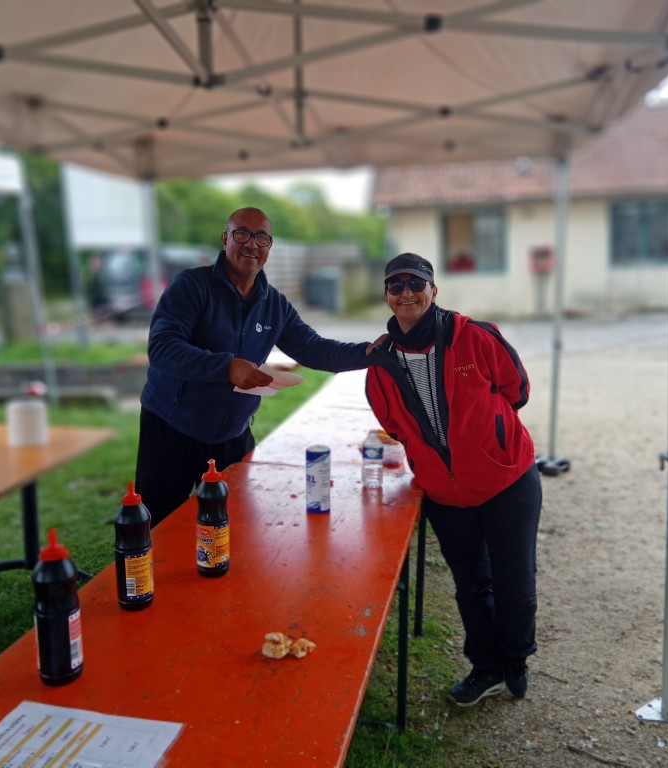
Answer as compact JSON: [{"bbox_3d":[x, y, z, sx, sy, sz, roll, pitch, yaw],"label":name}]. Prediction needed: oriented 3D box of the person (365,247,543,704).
[{"bbox_3d":[0.420,0.309,2.865,0.600,1.510,0.480,3,10,23],"label":"person"}]

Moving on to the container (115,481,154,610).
[{"bbox_3d":[-0.440,0.346,1.791,0.078,0.277,0.078,1,9,12],"label":"container"}]

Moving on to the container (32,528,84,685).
[{"bbox_3d":[-0.499,0.398,1.477,0.080,0.277,0.080,2,10,17],"label":"container"}]

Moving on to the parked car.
[{"bbox_3d":[-4.262,-2.443,20.000,1.780,1.640,4.200,-1,9,3],"label":"parked car"}]

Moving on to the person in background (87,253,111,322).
[{"bbox_3d":[-5.356,-2.202,18.800,0.500,1.620,0.380,-2,9,-6],"label":"person in background"}]

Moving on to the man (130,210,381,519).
[{"bbox_3d":[-0.295,0.197,3.070,0.800,1.710,0.620,-6,10,-25],"label":"man"}]

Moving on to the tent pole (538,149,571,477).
[{"bbox_3d":[1.516,-0.476,5.603,0.140,2.150,0.140,0,9,9],"label":"tent pole"}]

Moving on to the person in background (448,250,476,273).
[{"bbox_3d":[2.730,-2.127,17.600,0.550,1.450,0.400,-1,9,3],"label":"person in background"}]

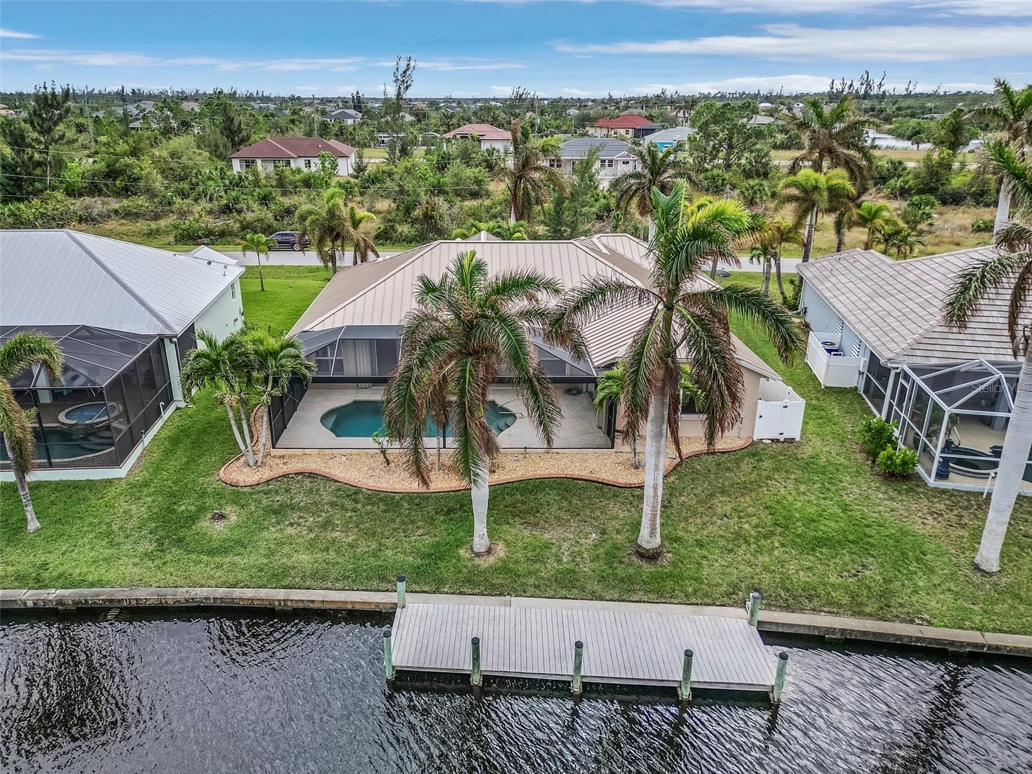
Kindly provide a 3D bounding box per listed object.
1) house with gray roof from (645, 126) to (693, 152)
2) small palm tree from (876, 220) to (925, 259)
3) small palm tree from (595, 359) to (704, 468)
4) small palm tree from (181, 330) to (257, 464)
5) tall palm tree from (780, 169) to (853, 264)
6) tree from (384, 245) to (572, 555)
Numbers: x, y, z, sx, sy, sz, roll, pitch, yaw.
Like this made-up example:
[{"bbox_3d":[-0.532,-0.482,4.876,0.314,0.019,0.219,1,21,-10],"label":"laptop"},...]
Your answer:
[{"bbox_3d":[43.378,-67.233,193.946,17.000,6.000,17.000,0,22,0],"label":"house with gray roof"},{"bbox_3d":[29.486,-10.361,55.144,3.700,4.800,3.700,0,22,0],"label":"small palm tree"},{"bbox_3d":[5.021,1.163,27.228,3.900,4.400,3.900,0,22,0],"label":"small palm tree"},{"bbox_3d":[-10.887,0.591,26.150,2.700,5.200,2.700,0,22,0],"label":"small palm tree"},{"bbox_3d":[21.258,-10.806,50.648,5.000,9.000,5.000,0,22,0],"label":"tall palm tree"},{"bbox_3d":[-1.059,0.848,20.209,5.200,9.200,5.200,0,22,0],"label":"tree"}]

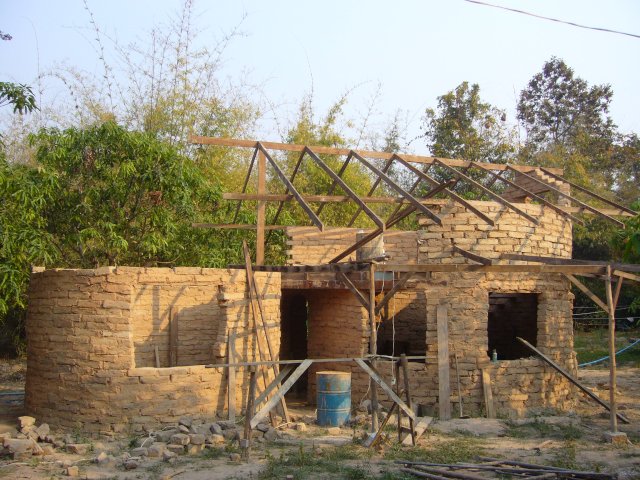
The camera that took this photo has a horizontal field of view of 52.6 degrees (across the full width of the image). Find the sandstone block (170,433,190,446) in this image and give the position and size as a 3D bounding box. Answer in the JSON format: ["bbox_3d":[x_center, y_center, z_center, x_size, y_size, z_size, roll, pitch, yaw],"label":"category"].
[{"bbox_3d":[-2.005,2.867,9.300,0.280,0.180,0.200,2,-7,-17],"label":"sandstone block"}]

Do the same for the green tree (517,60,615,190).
[{"bbox_3d":[11.007,-1.669,28.346,5.000,13.200,5.000,-2,-6,22],"label":"green tree"}]

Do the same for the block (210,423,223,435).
[{"bbox_3d":[-1.615,2.942,10.100,0.190,0.170,0.180,1,-7,-11],"label":"block"}]

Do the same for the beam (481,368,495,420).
[{"bbox_3d":[3.005,2.747,11.578,0.125,0.863,0.050,-3,-15,5],"label":"beam"}]

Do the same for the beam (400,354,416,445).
[{"bbox_3d":[1.278,2.295,9.354,0.060,1.252,0.060,-6,-10,-1],"label":"beam"}]

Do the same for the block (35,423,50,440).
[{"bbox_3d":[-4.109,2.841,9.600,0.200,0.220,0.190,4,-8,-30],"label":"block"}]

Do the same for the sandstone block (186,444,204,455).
[{"bbox_3d":[-1.701,2.872,8.888,0.220,0.120,0.170,1,-6,-6],"label":"sandstone block"}]

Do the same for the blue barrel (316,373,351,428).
[{"bbox_3d":[0.237,2.704,10.970,0.585,0.880,0.585,0,-6,0],"label":"blue barrel"}]

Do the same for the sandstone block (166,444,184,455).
[{"bbox_3d":[-1.964,2.874,8.875,0.225,0.110,0.160,1,-6,-6],"label":"sandstone block"}]

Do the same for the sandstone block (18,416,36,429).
[{"bbox_3d":[-4.475,2.792,9.900,0.210,0.165,0.200,6,-9,-38],"label":"sandstone block"}]

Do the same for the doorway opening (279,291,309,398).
[{"bbox_3d":[-0.490,2.009,12.327,0.600,2.051,0.300,1,-7,-6],"label":"doorway opening"}]

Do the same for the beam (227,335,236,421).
[{"bbox_3d":[-1.551,2.420,11.486,0.100,1.581,0.060,-1,-13,-6],"label":"beam"}]

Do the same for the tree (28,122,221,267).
[{"bbox_3d":[-5.341,0.336,17.050,5.600,7.090,5.200,0,-7,0],"label":"tree"}]

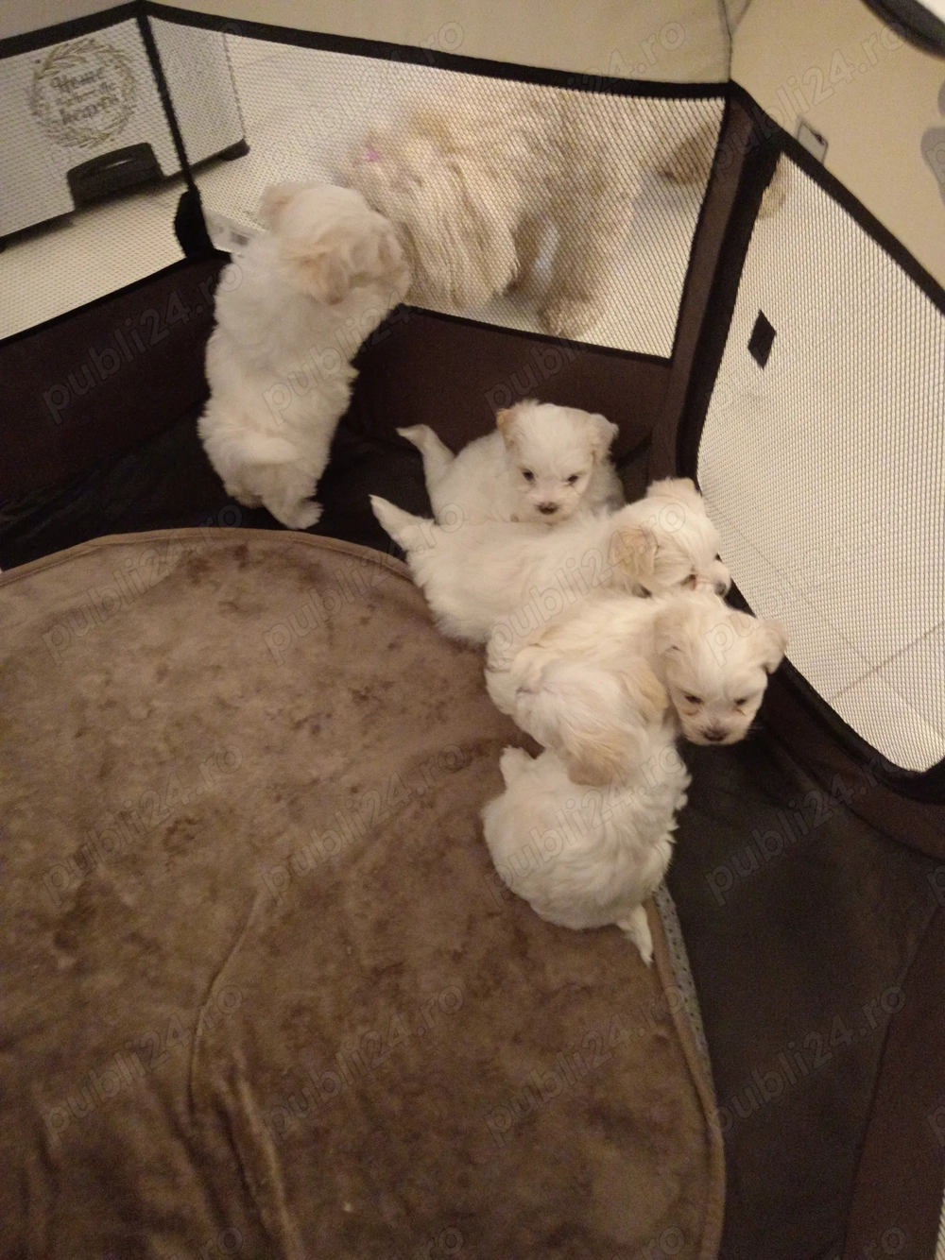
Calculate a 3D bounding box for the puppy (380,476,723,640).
[{"bbox_3d":[0.065,-0.049,0.880,0.295,0.155,0.125,8,55,6],"label":"puppy"}]

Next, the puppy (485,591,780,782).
[{"bbox_3d":[0.125,0.031,0.824,0.260,0.155,0.135,17,57,11],"label":"puppy"}]

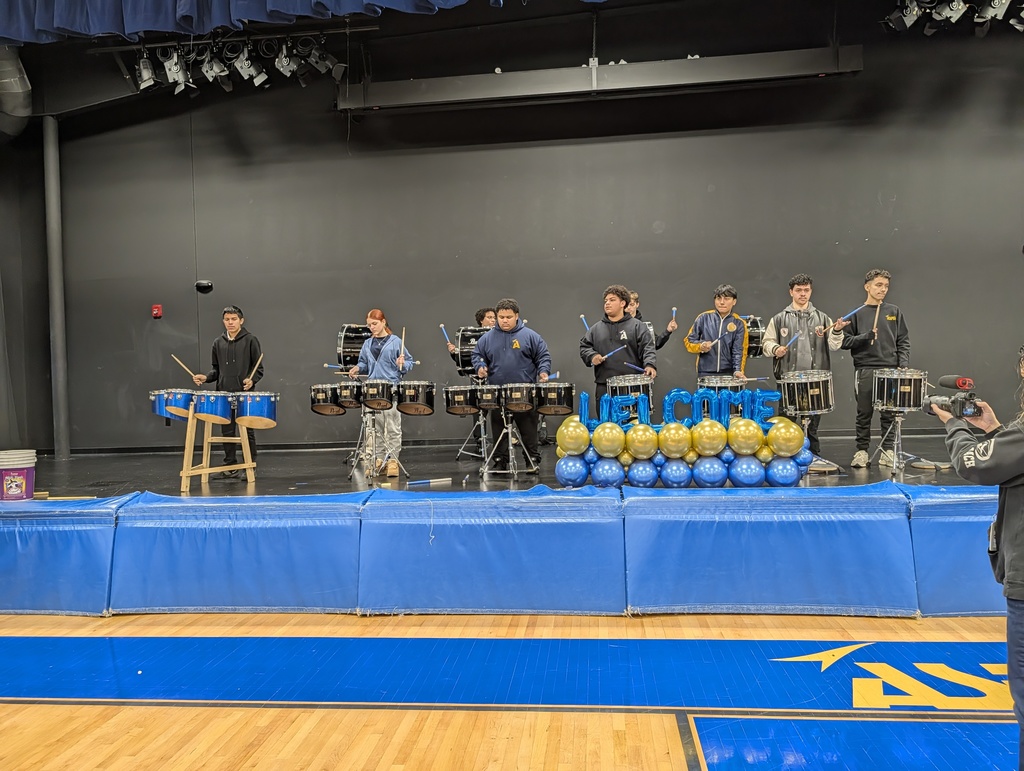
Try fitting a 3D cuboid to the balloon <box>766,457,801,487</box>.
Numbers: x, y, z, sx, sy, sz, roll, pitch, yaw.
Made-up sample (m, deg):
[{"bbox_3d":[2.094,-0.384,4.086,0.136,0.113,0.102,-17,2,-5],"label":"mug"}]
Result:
[{"bbox_3d":[1.883,0.612,4.930,0.242,0.235,0.242,-2,0,7],"label":"balloon"}]

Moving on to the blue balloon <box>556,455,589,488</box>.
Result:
[{"bbox_3d":[0.444,0.635,5.220,0.245,0.240,0.245,-2,0,7],"label":"blue balloon"}]

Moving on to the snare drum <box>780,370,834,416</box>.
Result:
[{"bbox_3d":[2.484,0.061,5.980,0.400,0.320,0.400,-4,5,12],"label":"snare drum"}]

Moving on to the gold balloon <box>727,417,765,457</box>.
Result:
[{"bbox_3d":[1.725,0.391,5.240,0.255,0.265,0.255,-2,1,7],"label":"gold balloon"}]

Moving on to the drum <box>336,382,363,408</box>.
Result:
[{"bbox_3d":[-1.384,0.086,6.150,0.235,0.230,0.235,-2,0,12],"label":"drum"}]

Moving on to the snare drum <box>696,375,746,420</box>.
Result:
[{"bbox_3d":[1.787,0.102,6.050,0.410,0.335,0.410,-2,0,6],"label":"snare drum"}]

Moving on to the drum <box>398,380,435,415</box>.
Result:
[{"bbox_3d":[-0.856,0.117,6.370,0.360,0.310,0.360,2,0,6],"label":"drum"}]

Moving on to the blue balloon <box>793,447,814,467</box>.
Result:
[{"bbox_3d":[2.046,0.504,5.000,0.140,0.130,0.140,-2,0,7],"label":"blue balloon"}]

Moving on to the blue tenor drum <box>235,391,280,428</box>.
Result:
[{"bbox_3d":[-2.244,0.220,6.250,0.380,0.335,0.380,-2,0,7],"label":"blue tenor drum"}]

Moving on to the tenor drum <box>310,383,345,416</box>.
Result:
[{"bbox_3d":[-1.631,0.129,6.320,0.325,0.280,0.325,-2,0,12],"label":"tenor drum"}]

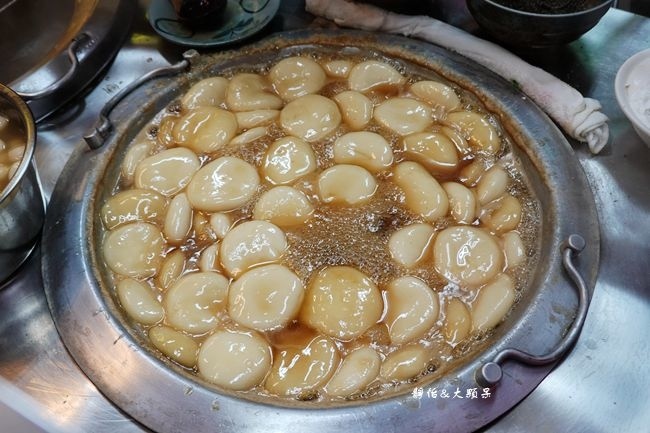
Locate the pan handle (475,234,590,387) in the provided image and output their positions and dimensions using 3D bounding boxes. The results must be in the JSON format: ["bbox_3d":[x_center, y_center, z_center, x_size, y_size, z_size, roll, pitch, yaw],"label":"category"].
[{"bbox_3d":[0.197,0.088,0.614,0.051,0.019,0.177,36,61,13],"label":"pan handle"}]

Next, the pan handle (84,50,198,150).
[{"bbox_3d":[-0.213,-0.140,0.809,0.051,0.019,0.178,21,55,32],"label":"pan handle"}]

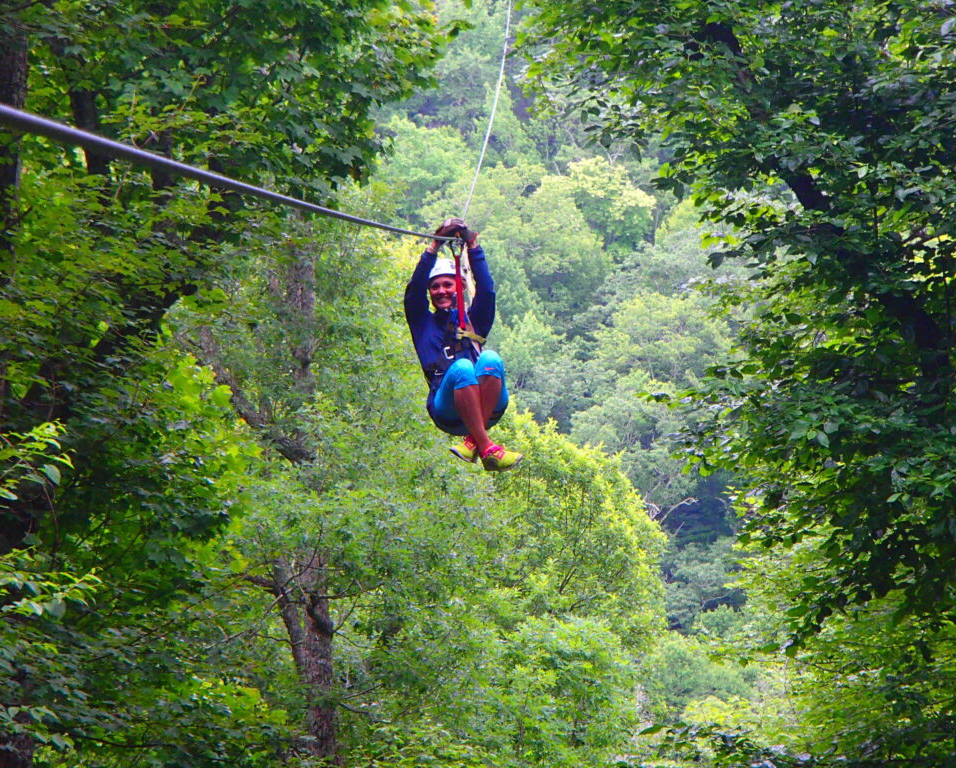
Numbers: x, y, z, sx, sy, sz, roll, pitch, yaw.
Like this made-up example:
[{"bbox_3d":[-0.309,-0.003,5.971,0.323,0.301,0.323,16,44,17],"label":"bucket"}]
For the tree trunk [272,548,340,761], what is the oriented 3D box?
[{"bbox_3d":[-1.703,2.708,41.000,0.634,2.099,0.450,0,0,0],"label":"tree trunk"}]

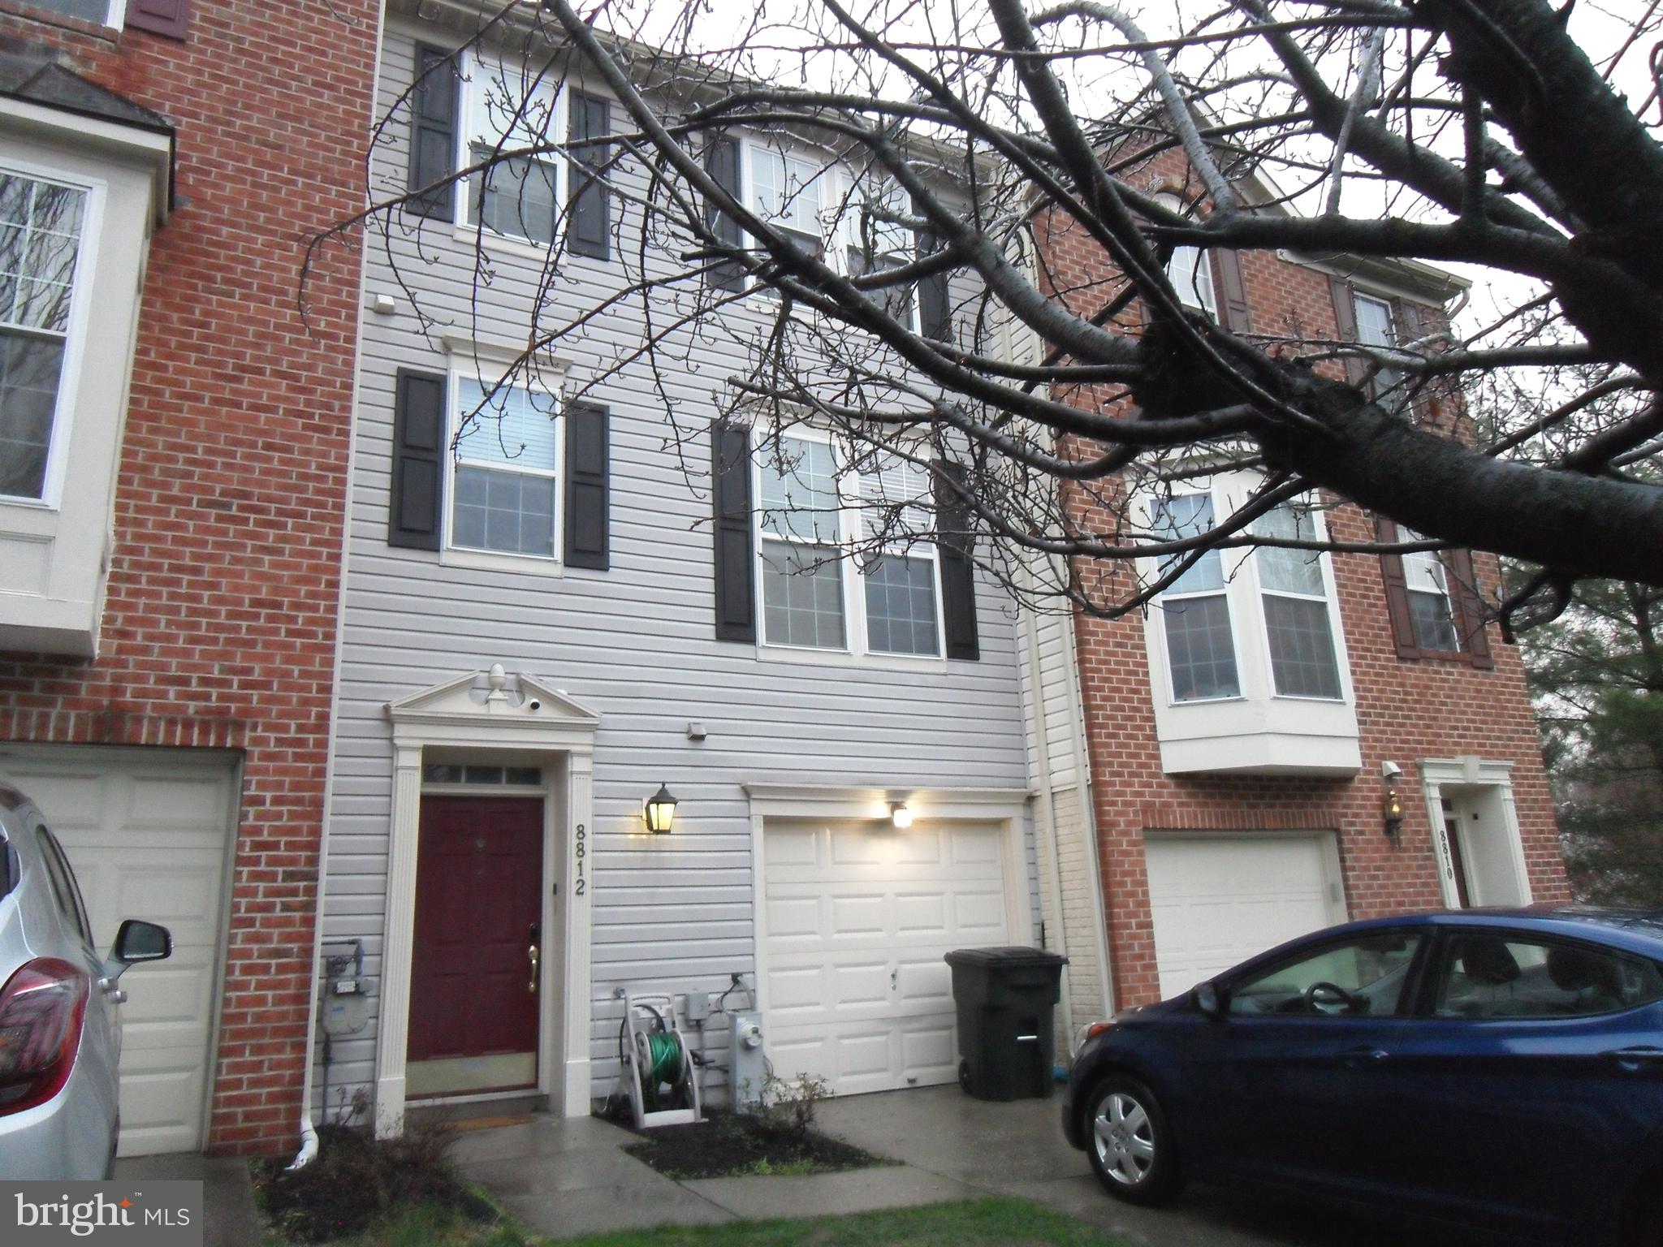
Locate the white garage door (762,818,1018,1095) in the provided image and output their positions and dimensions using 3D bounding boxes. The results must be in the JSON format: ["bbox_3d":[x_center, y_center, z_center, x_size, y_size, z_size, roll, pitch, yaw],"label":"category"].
[{"bbox_3d":[0.495,2.653,9.367,2.380,2.110,0.070,5,-16,-27],"label":"white garage door"}]

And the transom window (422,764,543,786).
[{"bbox_3d":[-2.579,1.119,8.511,0.900,0.177,0.060,5,-16,-27],"label":"transom window"}]

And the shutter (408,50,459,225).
[{"bbox_3d":[-3.092,-3.840,9.008,0.345,1.560,0.040,5,-16,-27],"label":"shutter"}]

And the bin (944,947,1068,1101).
[{"bbox_3d":[1.371,3.075,8.933,0.660,1.050,0.770,3,-15,-20],"label":"bin"}]

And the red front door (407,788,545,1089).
[{"bbox_3d":[-2.530,2.265,8.214,0.920,2.040,0.060,5,-16,-27],"label":"red front door"}]

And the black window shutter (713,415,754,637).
[{"bbox_3d":[-0.789,-0.779,9.398,0.345,1.880,0.040,5,-16,-27],"label":"black window shutter"}]

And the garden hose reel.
[{"bbox_3d":[-1.144,2.939,7.840,0.480,0.840,0.460,3,-16,-22],"label":"garden hose reel"}]

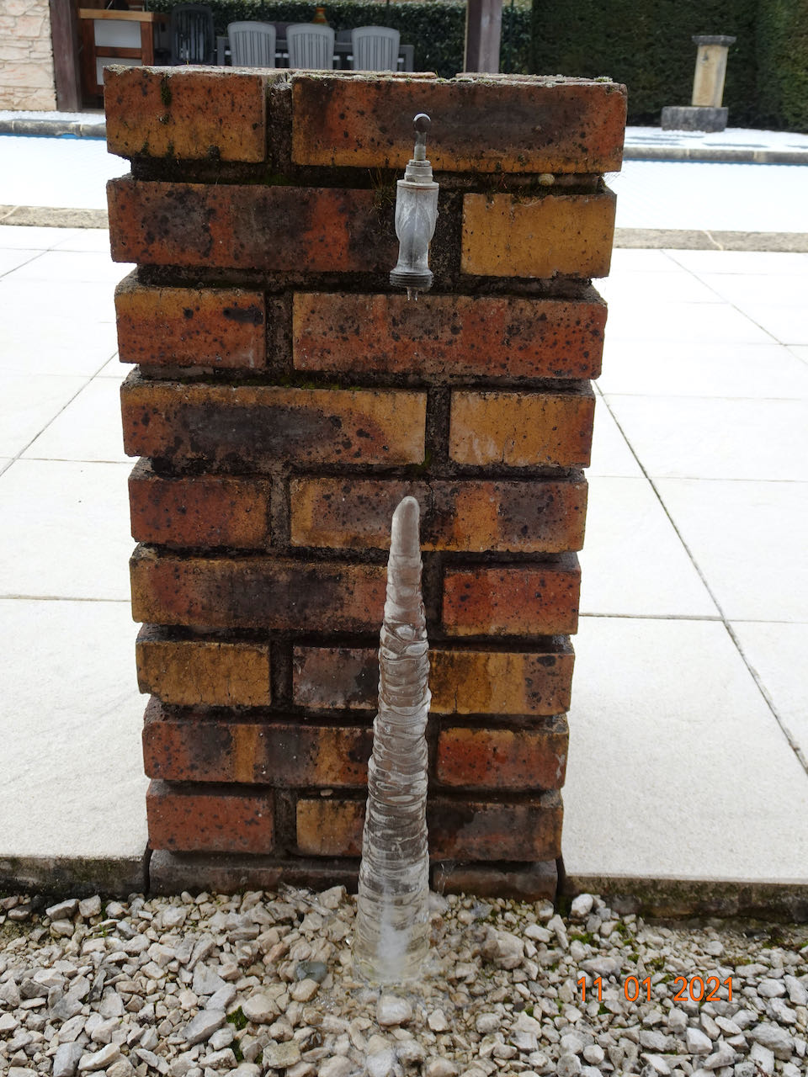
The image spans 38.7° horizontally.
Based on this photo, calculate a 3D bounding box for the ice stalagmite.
[{"bbox_3d":[-0.004,0.154,0.851,0.064,0.393,0.063,1,22,-1],"label":"ice stalagmite"}]

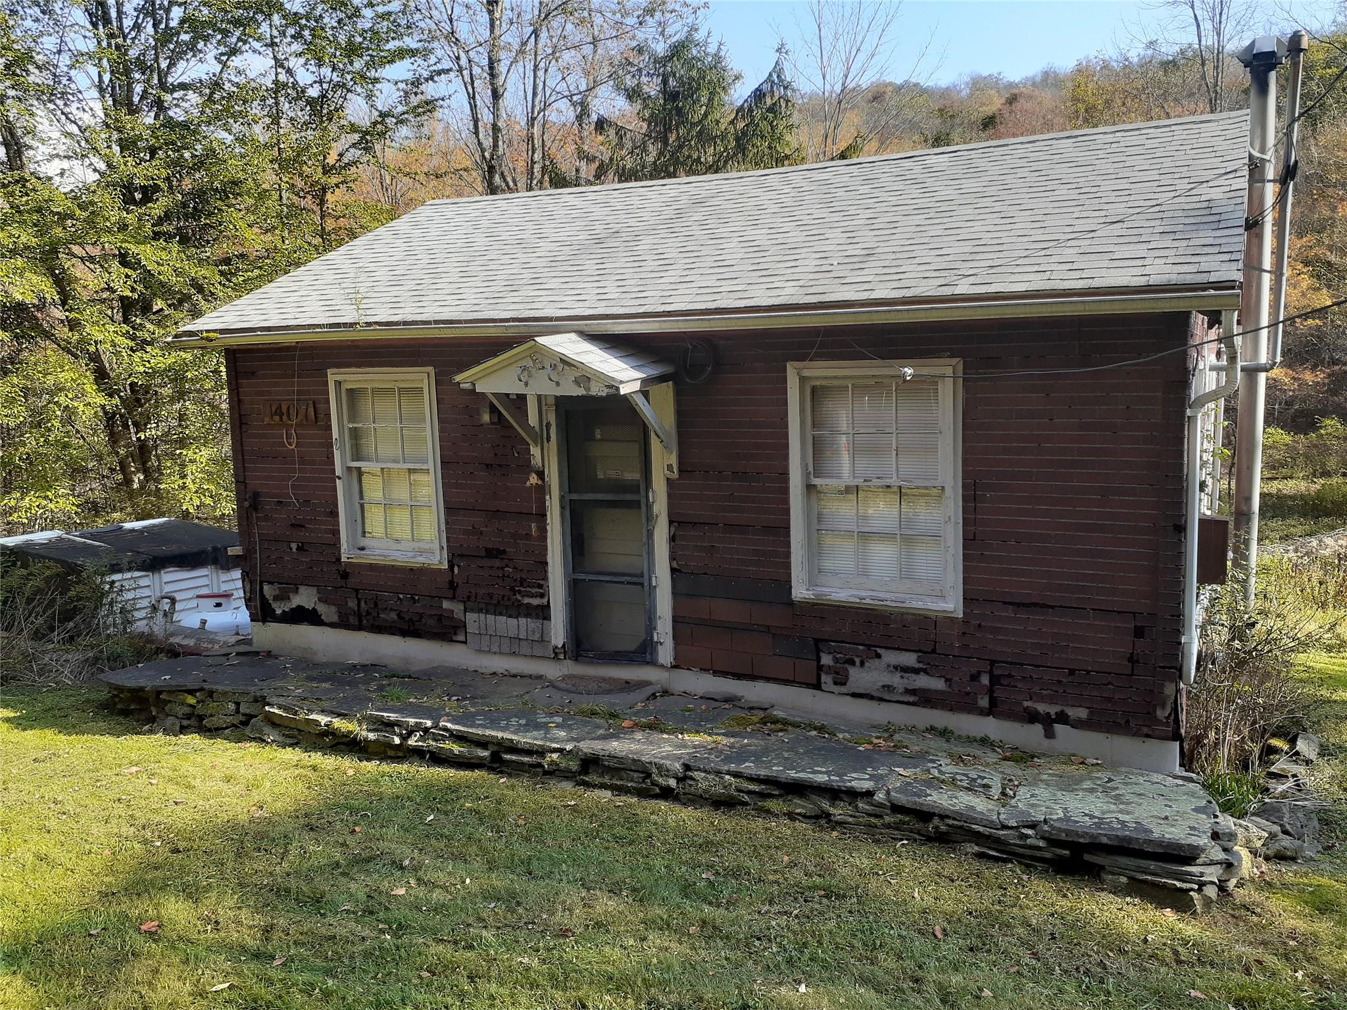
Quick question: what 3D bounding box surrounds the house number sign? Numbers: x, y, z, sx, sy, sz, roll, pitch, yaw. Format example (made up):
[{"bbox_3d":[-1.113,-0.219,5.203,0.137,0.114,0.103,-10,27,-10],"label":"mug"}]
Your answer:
[{"bbox_3d":[-3.184,-0.769,8.745,0.580,0.192,0.030,3,10,26],"label":"house number sign"}]

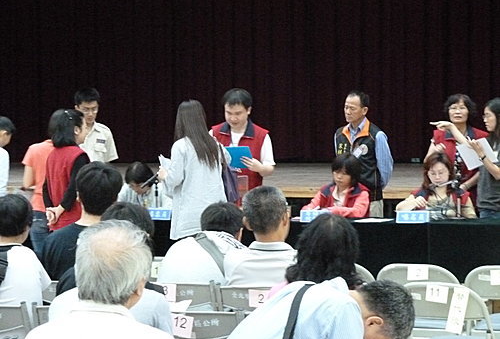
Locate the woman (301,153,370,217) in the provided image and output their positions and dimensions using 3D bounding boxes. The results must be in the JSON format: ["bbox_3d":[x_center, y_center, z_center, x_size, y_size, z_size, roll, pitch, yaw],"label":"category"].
[{"bbox_3d":[0.634,0.484,12.495,0.520,1.210,0.720,1,4,18],"label":"woman"}]

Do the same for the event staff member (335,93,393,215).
[{"bbox_3d":[0.869,0.220,13.161,0.470,1.650,0.310,3,5,33],"label":"event staff member"}]

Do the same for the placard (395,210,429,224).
[{"bbox_3d":[1.129,0.334,11.880,0.230,0.088,0.070,1,4,10],"label":"placard"}]

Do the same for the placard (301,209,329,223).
[{"bbox_3d":[0.464,0.328,11.950,0.230,0.088,0.070,1,4,10],"label":"placard"}]

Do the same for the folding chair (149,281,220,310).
[{"bbox_3d":[-0.348,0.958,8.955,0.470,0.790,0.480,1,4,11],"label":"folding chair"}]

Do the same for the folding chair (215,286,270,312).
[{"bbox_3d":[0.103,0.973,8.865,0.470,0.790,0.480,1,4,11],"label":"folding chair"}]

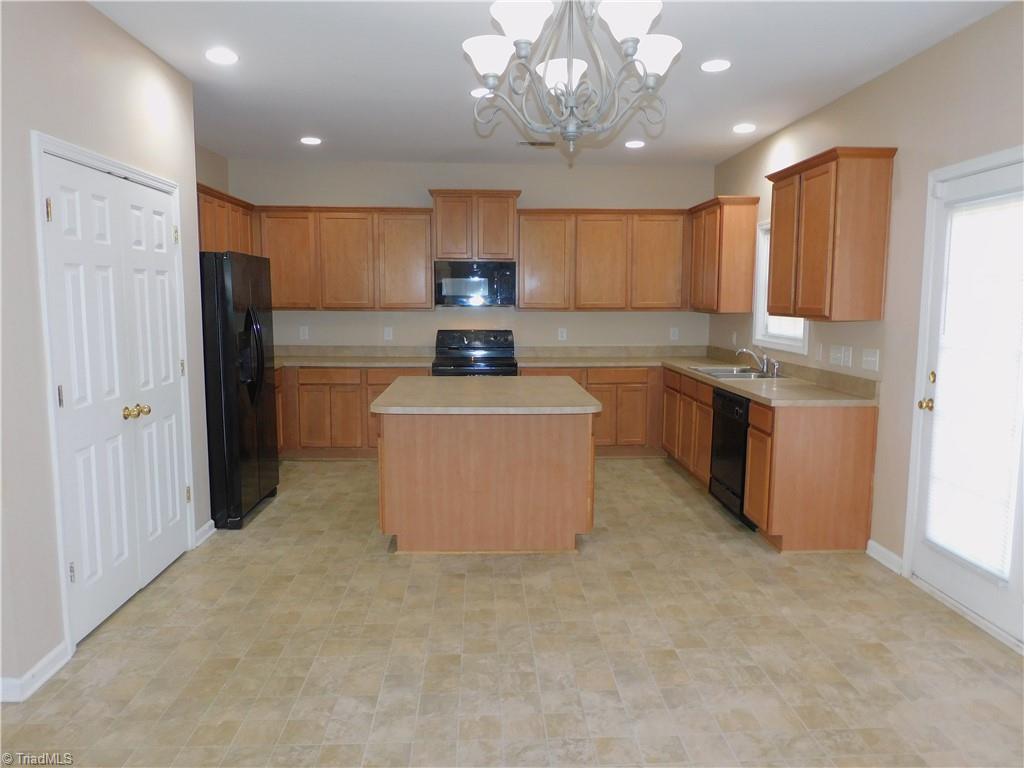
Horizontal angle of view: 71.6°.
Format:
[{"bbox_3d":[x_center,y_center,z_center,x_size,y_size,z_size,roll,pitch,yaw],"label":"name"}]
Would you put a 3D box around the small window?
[{"bbox_3d":[2.053,-0.763,5.365,0.088,1.003,1.003,0,7,-3],"label":"small window"}]

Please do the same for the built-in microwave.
[{"bbox_3d":[-0.344,-0.952,6.758,0.764,0.423,0.403,0,7,-3],"label":"built-in microwave"}]

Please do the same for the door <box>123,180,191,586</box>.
[{"bbox_3d":[-1.925,-0.019,3.816,0.044,2.030,0.627,0,7,-3],"label":"door"}]

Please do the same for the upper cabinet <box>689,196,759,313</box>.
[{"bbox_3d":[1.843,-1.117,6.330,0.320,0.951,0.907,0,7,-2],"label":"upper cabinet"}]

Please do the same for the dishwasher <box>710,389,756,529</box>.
[{"bbox_3d":[1.750,0.485,4.825,0.597,0.866,0.605,0,7,-2],"label":"dishwasher"}]

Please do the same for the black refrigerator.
[{"bbox_3d":[-2.144,0.007,4.910,0.789,1.766,0.870,0,7,-2],"label":"black refrigerator"}]

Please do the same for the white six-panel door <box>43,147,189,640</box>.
[{"bbox_3d":[-1.910,0.024,3.510,0.044,2.049,1.180,0,7,-2],"label":"white six-panel door"}]

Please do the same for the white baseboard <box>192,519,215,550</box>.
[{"bbox_3d":[-1.919,0.913,4.418,0.018,0.084,0.354,0,7,-2],"label":"white baseboard"}]

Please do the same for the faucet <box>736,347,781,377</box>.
[{"bbox_3d":[1.836,-0.158,5.332,0.263,0.204,0.221,0,7,-2],"label":"faucet"}]

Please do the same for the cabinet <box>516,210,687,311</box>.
[{"bbox_3d":[0.860,-1.169,6.812,1.652,0.948,0.325,0,7,-2],"label":"cabinet"}]

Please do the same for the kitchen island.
[{"bbox_3d":[-0.168,0.481,4.621,1.291,0.907,1.534,0,7,-2],"label":"kitchen island"}]

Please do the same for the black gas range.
[{"bbox_3d":[-0.351,0.091,6.742,0.768,1.170,0.671,0,7,-3],"label":"black gas range"}]

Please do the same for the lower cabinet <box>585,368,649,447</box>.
[{"bbox_3d":[0.958,0.191,6.860,0.593,0.779,0.624,0,7,-3],"label":"lower cabinet"}]

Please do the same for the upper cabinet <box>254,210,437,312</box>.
[{"bbox_3d":[-1.529,-1.164,6.708,1.589,0.944,0.325,0,7,-2],"label":"upper cabinet"}]

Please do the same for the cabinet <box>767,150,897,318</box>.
[{"bbox_3d":[1.925,-0.875,4.366,0.350,0.947,0.892,0,7,-3],"label":"cabinet"}]

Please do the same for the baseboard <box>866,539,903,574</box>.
[{"bbox_3d":[2.112,0.975,4.026,0.019,0.081,0.361,0,7,-3],"label":"baseboard"}]

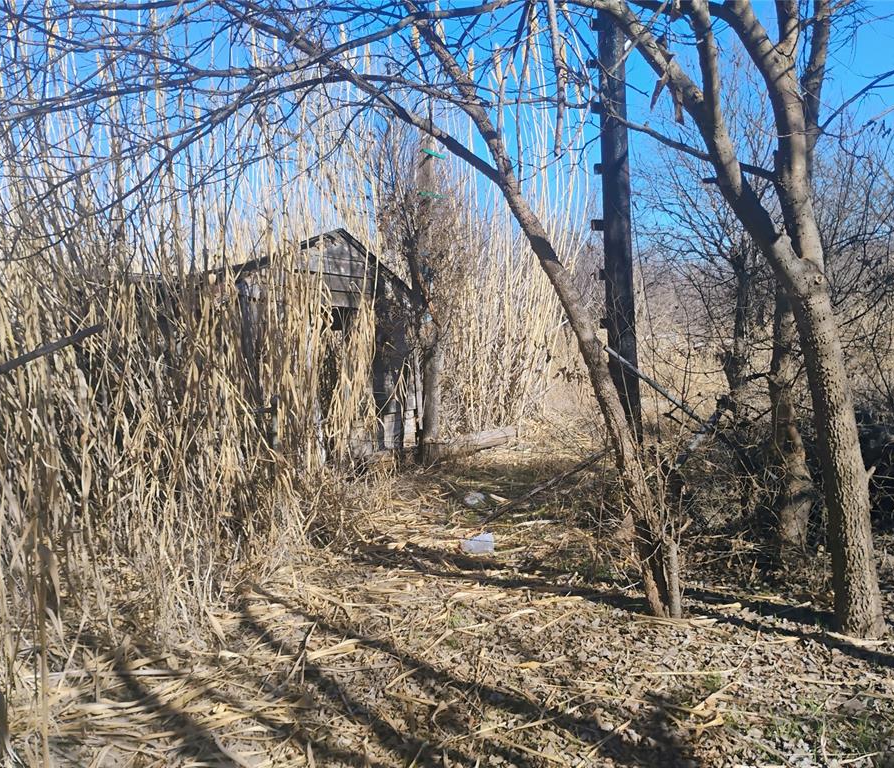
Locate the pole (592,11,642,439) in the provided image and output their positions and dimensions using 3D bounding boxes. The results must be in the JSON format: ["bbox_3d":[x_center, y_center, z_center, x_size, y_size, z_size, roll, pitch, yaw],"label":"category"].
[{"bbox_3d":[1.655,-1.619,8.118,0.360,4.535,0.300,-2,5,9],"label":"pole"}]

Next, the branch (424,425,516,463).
[{"bbox_3d":[0.279,0.661,8.950,1.337,0.270,0.240,-6,6,-43],"label":"branch"}]

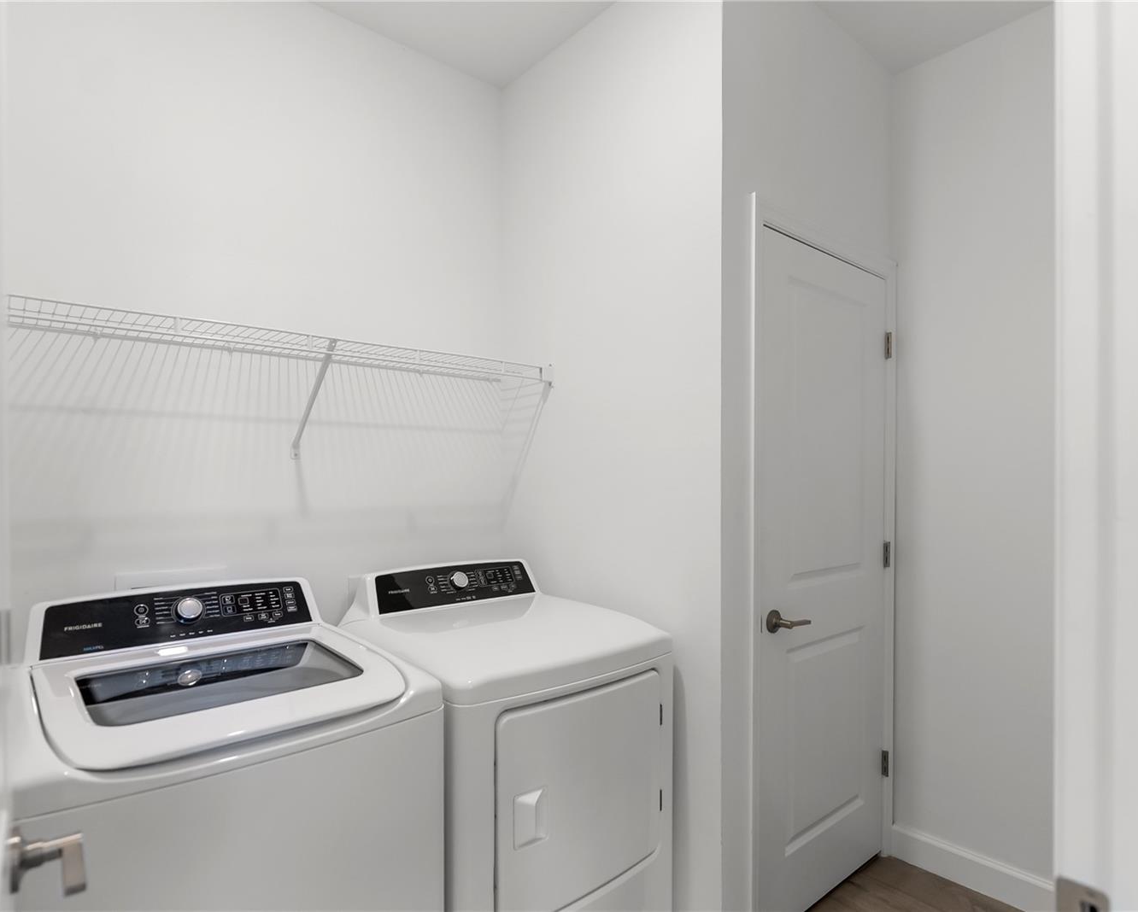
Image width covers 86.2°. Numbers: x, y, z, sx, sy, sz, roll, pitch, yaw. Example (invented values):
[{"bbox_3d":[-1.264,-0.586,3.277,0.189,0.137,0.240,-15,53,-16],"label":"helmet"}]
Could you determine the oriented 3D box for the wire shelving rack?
[{"bbox_3d":[-0.725,-0.151,1.746,1.455,0.334,0.315,1,-1,-39],"label":"wire shelving rack"}]

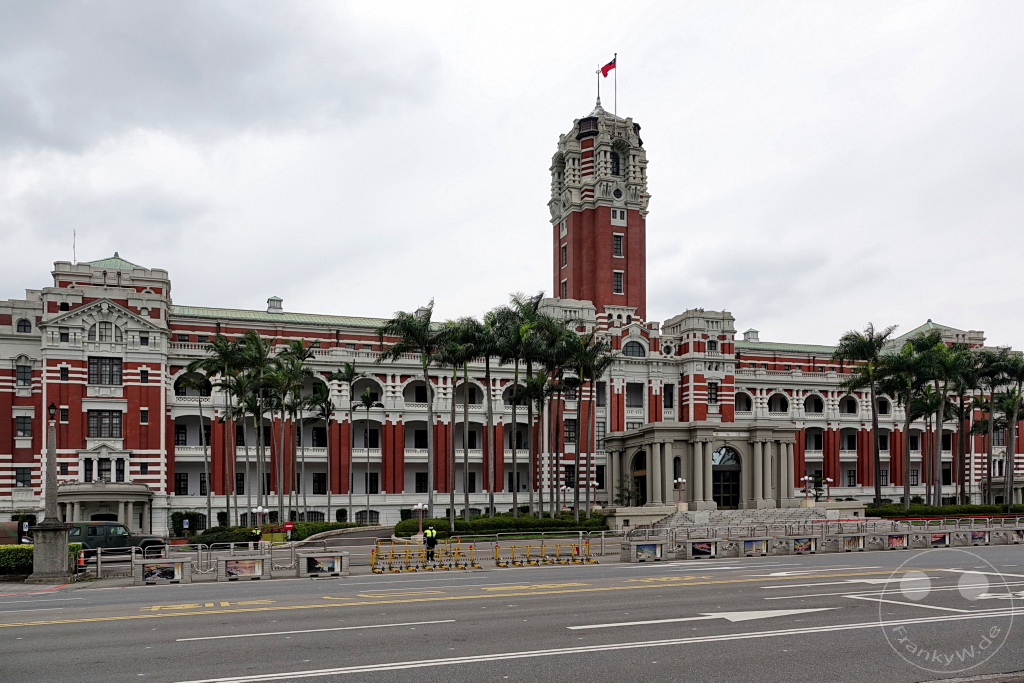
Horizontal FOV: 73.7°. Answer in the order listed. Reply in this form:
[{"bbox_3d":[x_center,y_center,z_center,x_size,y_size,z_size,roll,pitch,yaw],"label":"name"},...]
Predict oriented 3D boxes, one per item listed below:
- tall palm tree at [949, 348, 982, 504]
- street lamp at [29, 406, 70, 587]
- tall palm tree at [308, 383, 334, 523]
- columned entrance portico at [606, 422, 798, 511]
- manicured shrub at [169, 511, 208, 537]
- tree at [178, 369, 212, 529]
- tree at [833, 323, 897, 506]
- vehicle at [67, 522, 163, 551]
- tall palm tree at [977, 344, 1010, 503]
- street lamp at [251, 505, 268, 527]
[{"bbox_3d":[53.806,10.559,81.000,4.983,19.458,4.983,1,-5,-18],"label":"tall palm tree"},{"bbox_3d":[-14.837,4.829,22.000,1.320,5.712,1.320,2,-8,-19],"label":"street lamp"},{"bbox_3d":[-18.320,10.924,66.000,2.804,13.921,2.804,1,-5,-18],"label":"tall palm tree"},{"bbox_3d":[23.255,14.800,83.714,18.500,9.700,12.500,1,-3,-18],"label":"columned entrance portico"},{"bbox_3d":[-28.849,16.348,61.000,3.400,2.500,2.000,2,-8,-19],"label":"manicured shrub"},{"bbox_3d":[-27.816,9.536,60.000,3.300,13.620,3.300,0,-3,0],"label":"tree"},{"bbox_3d":[42.081,8.894,81.500,6.800,22.320,6.800,0,-3,0],"label":"tree"},{"bbox_3d":[-19.407,9.595,33.000,4.500,1.850,1.870,1,-3,-18],"label":"vehicle"},{"bbox_3d":[62.065,11.150,88.000,4.800,20.500,4.800,0,-3,0],"label":"tall palm tree"},{"bbox_3d":[-20.342,14.904,55.000,1.329,3.223,1.329,1,-5,-18],"label":"street lamp"}]

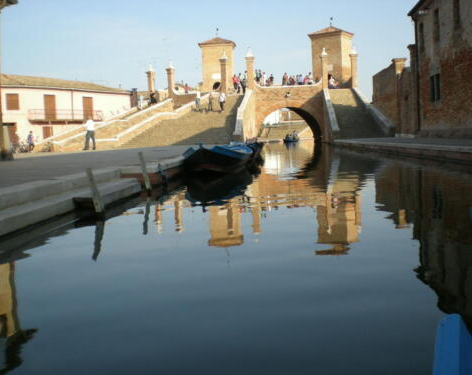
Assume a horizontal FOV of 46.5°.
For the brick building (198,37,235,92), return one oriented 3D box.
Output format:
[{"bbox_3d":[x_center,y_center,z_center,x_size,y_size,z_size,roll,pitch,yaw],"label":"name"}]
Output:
[{"bbox_3d":[-2.081,-13.620,62.768,4.200,7.600,4.200,-3,6,-4],"label":"brick building"}]

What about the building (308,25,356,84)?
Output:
[{"bbox_3d":[8.960,-11.916,51.500,3.500,6.200,3.500,1,6,30],"label":"building"}]

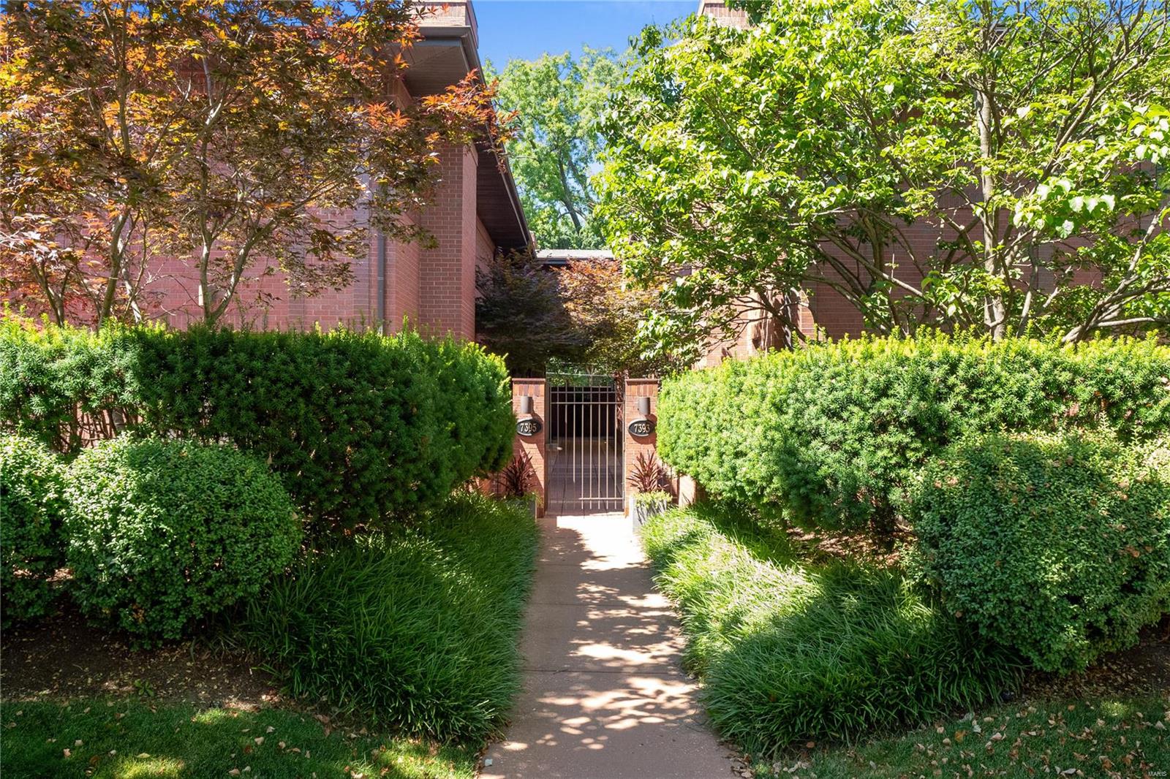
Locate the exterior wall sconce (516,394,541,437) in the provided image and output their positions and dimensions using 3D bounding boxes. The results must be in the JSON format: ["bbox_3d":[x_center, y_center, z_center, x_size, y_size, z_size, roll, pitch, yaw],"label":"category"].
[{"bbox_3d":[-0.711,0.328,11.500,0.325,0.530,0.190,0,0,-1],"label":"exterior wall sconce"}]

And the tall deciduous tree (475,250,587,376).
[{"bbox_3d":[-1.020,-0.450,16.800,2.300,4.200,2.400,0,0,-1],"label":"tall deciduous tree"}]

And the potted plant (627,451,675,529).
[{"bbox_3d":[0.790,1.200,11.000,0.570,0.930,0.550,0,0,-1],"label":"potted plant"}]

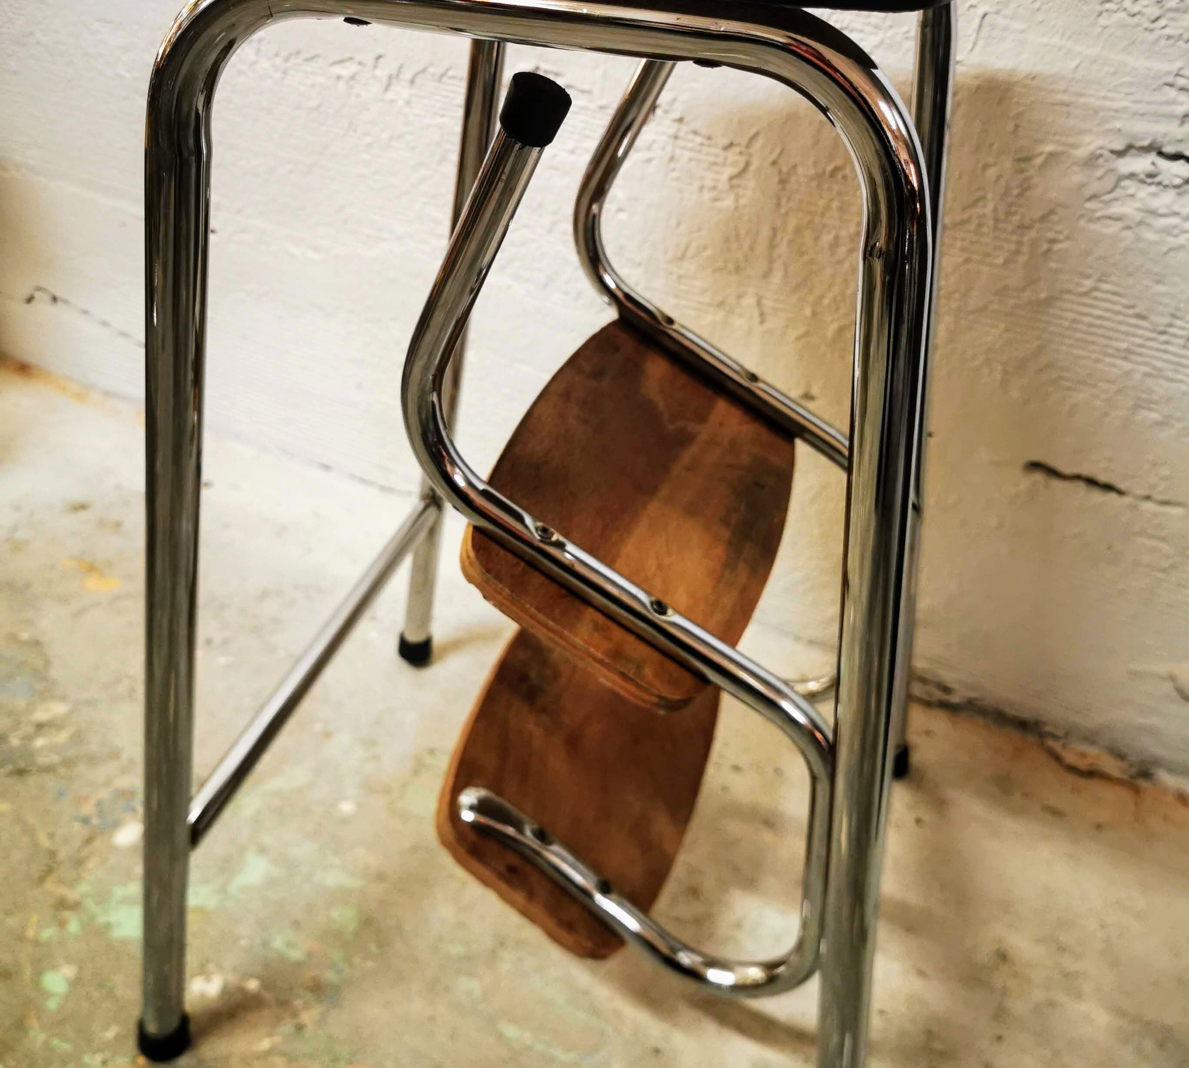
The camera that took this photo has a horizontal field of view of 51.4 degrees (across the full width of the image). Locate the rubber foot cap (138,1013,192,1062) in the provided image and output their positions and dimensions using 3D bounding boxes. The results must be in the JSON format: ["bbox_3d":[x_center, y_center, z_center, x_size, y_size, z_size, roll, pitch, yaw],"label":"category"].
[{"bbox_3d":[-0.261,0.301,0.751,0.029,0.026,0.029,9,30,-5],"label":"rubber foot cap"}]

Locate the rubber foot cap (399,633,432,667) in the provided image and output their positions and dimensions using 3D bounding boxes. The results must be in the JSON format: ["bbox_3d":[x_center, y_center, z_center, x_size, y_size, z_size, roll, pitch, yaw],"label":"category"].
[{"bbox_3d":[-0.159,0.102,1.104,0.029,0.026,0.029,8,34,-6],"label":"rubber foot cap"}]

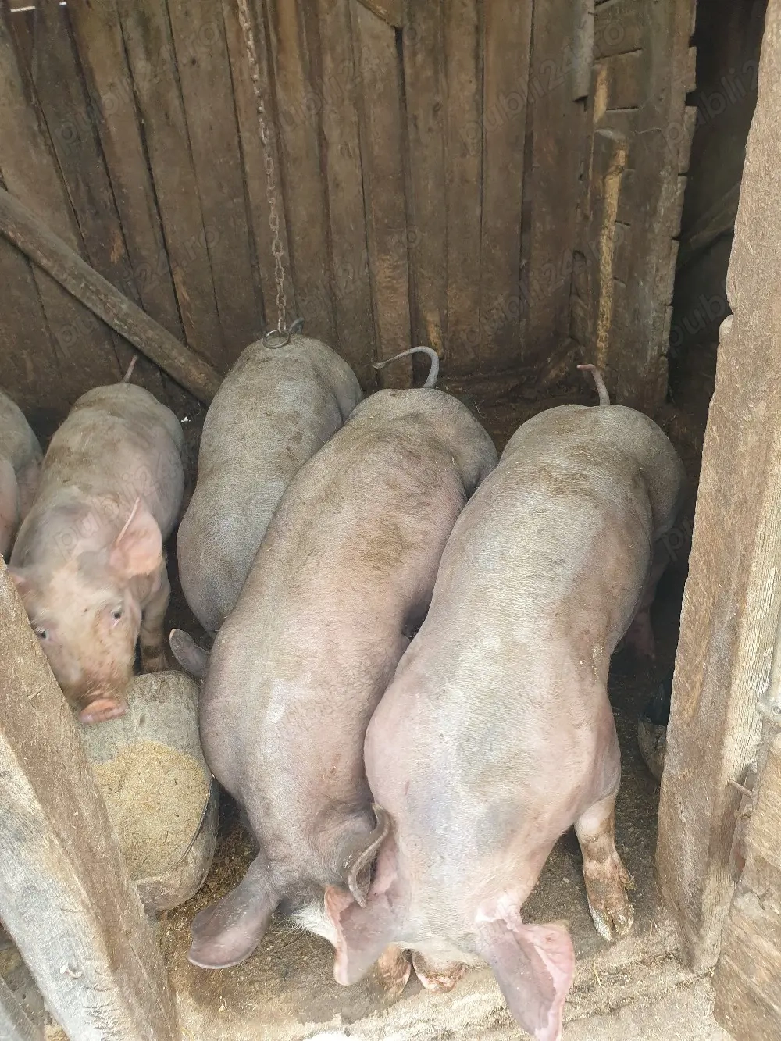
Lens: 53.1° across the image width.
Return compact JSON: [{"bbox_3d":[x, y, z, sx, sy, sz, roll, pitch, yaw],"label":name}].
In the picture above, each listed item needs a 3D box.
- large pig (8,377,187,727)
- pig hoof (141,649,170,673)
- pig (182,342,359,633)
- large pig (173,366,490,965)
[{"bbox_3d":[-0.612,0.069,1.850,0.370,0.580,1.020,-7,32,-6],"label":"large pig"},{"bbox_3d":[-0.559,0.349,1.860,0.067,0.063,0.080,-8,33,-7],"label":"pig hoof"},{"bbox_3d":[-0.289,0.019,1.842,0.400,0.640,1.150,-2,32,3],"label":"pig"},{"bbox_3d":[0.002,0.202,1.513,0.400,0.650,1.120,4,33,12],"label":"large pig"}]

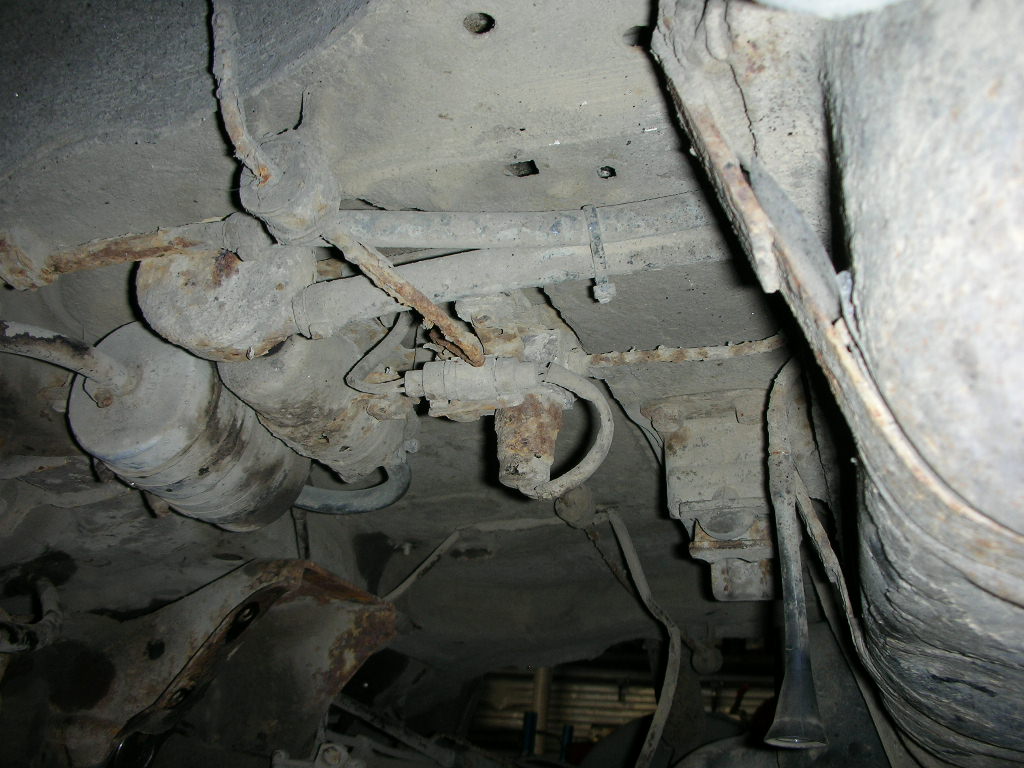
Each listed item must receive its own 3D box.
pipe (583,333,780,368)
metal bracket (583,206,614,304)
[{"bbox_3d":[0.098,-0.018,0.580,0.112,0.011,0.010,-6,6,-8],"label":"pipe"},{"bbox_3d":[0.046,-0.070,0.555,0.013,0.052,0.014,-6,-3,7],"label":"metal bracket"}]

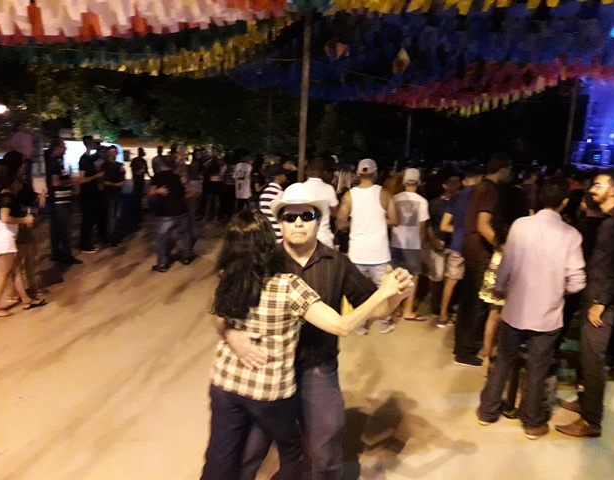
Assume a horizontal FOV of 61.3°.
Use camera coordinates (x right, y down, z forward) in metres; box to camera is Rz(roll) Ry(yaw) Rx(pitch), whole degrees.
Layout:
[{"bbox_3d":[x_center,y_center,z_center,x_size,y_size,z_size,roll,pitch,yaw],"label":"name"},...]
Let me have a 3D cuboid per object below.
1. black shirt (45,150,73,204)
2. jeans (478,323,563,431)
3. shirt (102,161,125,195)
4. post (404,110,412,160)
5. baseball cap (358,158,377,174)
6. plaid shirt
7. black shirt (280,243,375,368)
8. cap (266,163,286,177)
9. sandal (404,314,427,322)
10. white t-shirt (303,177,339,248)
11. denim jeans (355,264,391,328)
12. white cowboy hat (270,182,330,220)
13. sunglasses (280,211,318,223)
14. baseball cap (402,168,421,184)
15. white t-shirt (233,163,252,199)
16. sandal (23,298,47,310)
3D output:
[{"bbox_3d":[-3.547,-0.896,7.420,0.360,0.730,0.440,5,11,11],"label":"black shirt"},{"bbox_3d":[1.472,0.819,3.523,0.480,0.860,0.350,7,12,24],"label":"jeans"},{"bbox_3d":[-3.257,-1.039,8.713,0.420,0.610,0.260,4,11,8],"label":"shirt"},{"bbox_3d":[3.074,-2.643,15.758,0.130,3.300,0.130,2,11,0],"label":"post"},{"bbox_3d":[0.597,-0.720,5.070,0.180,0.150,0.250,6,11,16],"label":"baseball cap"},{"bbox_3d":[-0.172,0.384,2.150,0.440,0.540,0.290,6,12,20],"label":"plaid shirt"},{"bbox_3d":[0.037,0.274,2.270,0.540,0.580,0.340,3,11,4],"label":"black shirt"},{"bbox_3d":[-0.333,-0.769,5.650,0.250,0.145,0.175,-5,13,-34],"label":"cap"},{"bbox_3d":[1.196,0.842,5.690,0.260,0.070,0.100,3,11,2],"label":"sandal"},{"bbox_3d":[0.088,-0.271,5.340,0.480,0.730,0.270,4,11,8],"label":"white t-shirt"},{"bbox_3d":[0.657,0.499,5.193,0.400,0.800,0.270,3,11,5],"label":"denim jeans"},{"bbox_3d":[-0.030,-0.170,2.227,0.260,0.150,0.320,0,4,1],"label":"white cowboy hat"},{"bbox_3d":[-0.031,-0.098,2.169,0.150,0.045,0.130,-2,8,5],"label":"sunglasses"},{"bbox_3d":[1.107,-0.675,5.460,0.175,0.150,0.250,5,11,12],"label":"baseball cap"},{"bbox_3d":[-1.218,-1.106,9.772,0.420,0.700,0.270,4,11,10],"label":"white t-shirt"},{"bbox_3d":[-2.877,0.699,5.485,0.245,0.080,0.100,-5,13,-35],"label":"sandal"}]

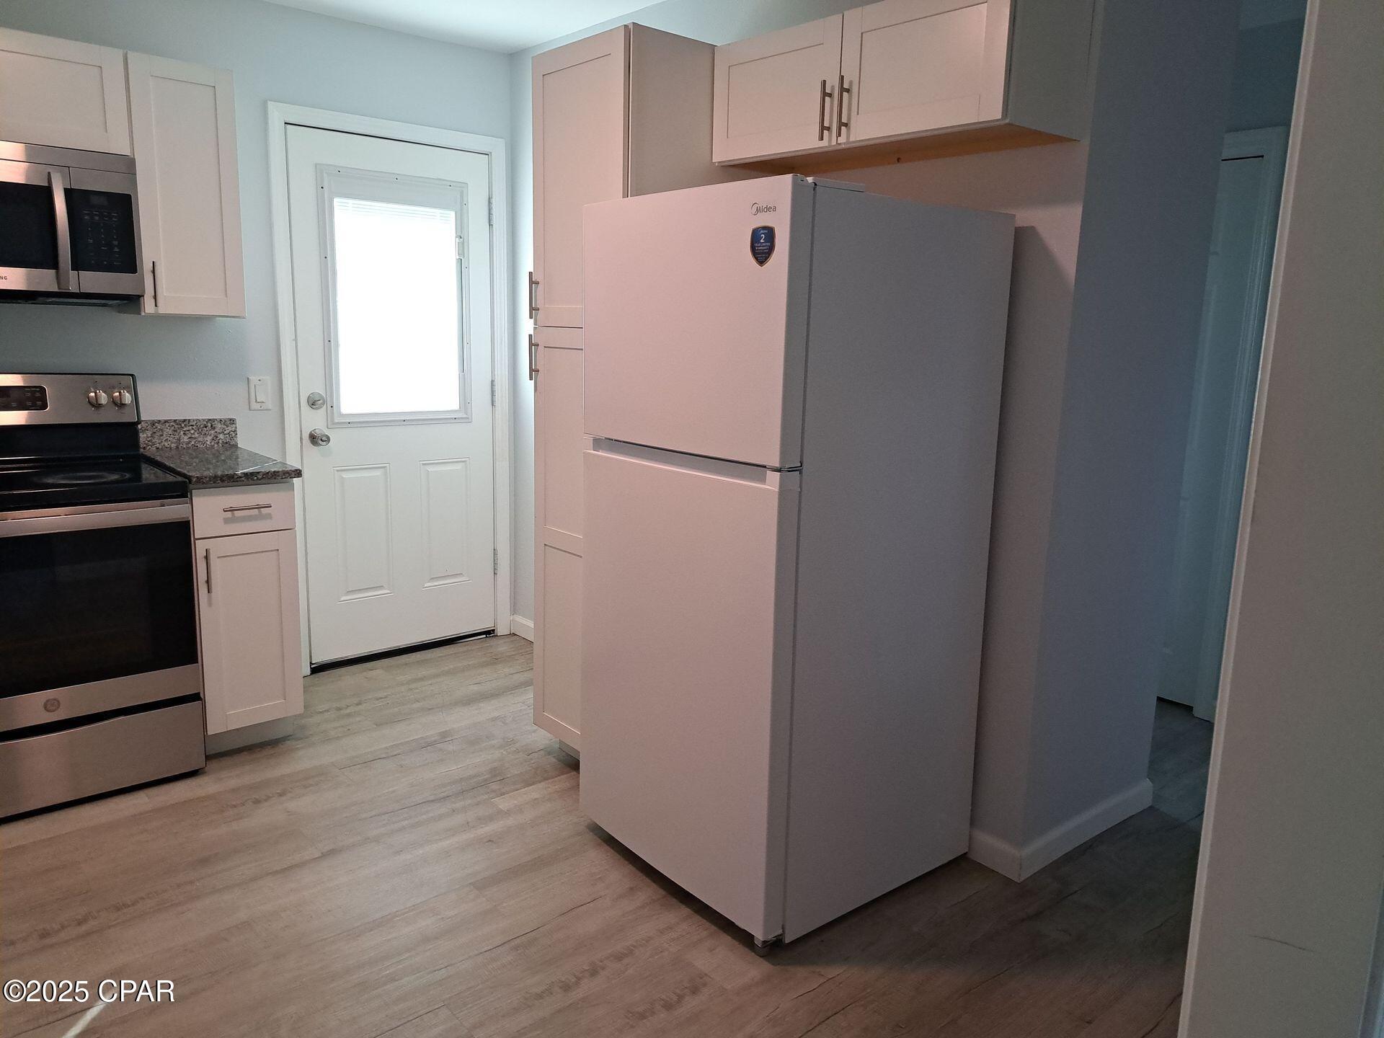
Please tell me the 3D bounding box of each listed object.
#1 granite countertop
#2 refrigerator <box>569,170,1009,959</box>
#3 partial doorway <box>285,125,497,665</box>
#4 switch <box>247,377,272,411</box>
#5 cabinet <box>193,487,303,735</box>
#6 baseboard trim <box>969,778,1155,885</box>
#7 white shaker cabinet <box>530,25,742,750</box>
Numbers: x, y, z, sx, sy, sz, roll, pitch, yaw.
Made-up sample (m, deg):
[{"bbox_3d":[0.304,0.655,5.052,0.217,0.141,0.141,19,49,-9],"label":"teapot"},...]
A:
[{"bbox_3d":[-1.560,-0.229,3.146,0.312,0.136,0.710,-7,14,-39],"label":"granite countertop"},{"bbox_3d":[0.229,0.065,2.471,0.734,1.663,0.739,-7,13,-38],"label":"refrigerator"},{"bbox_3d":[-1.188,-0.466,3.914,0.818,2.036,0.045,-7,14,-39],"label":"partial doorway"},{"bbox_3d":[-1.591,-0.460,3.536,0.077,0.118,0.010,-7,14,-39],"label":"switch"},{"bbox_3d":[-1.572,0.238,3.223,0.292,0.815,0.653,-7,14,-39],"label":"cabinet"},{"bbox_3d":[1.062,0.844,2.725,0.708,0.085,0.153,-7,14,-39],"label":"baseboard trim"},{"bbox_3d":[-0.104,-0.282,2.945,0.610,2.096,0.455,-7,14,-39],"label":"white shaker cabinet"}]

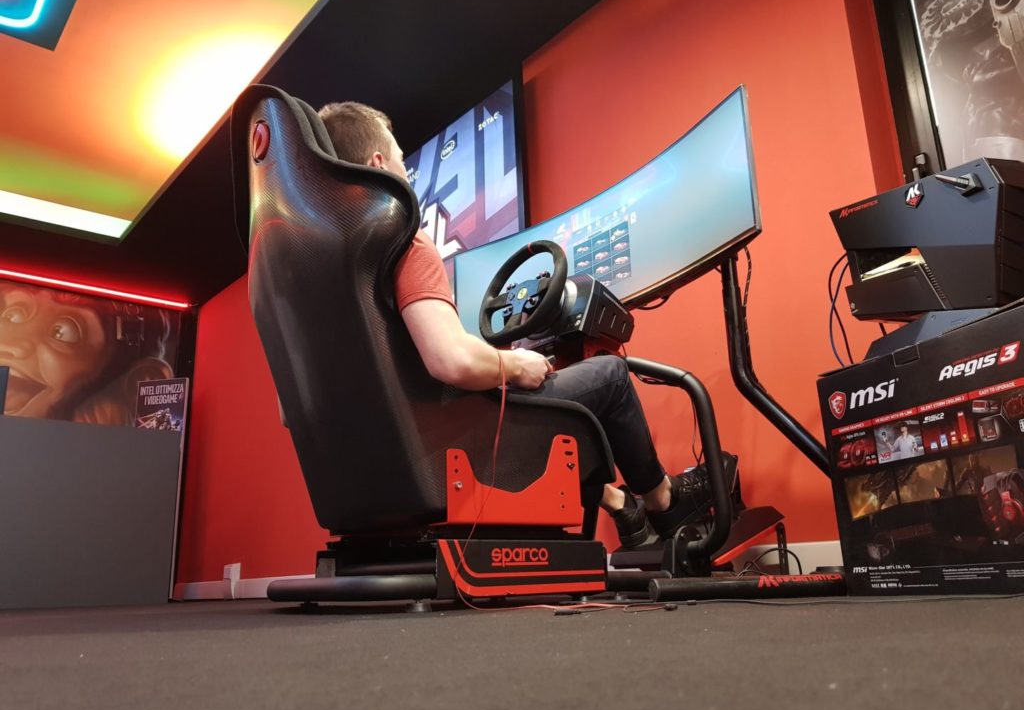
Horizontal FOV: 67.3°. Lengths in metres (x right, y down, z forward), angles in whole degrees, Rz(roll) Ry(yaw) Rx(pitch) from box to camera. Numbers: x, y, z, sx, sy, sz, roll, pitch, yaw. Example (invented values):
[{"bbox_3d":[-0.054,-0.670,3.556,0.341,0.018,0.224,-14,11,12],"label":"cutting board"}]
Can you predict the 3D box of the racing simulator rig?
[{"bbox_3d":[0.014,0.011,1.921,1.520,1.150,1.300,12,-21,-41],"label":"racing simulator rig"}]

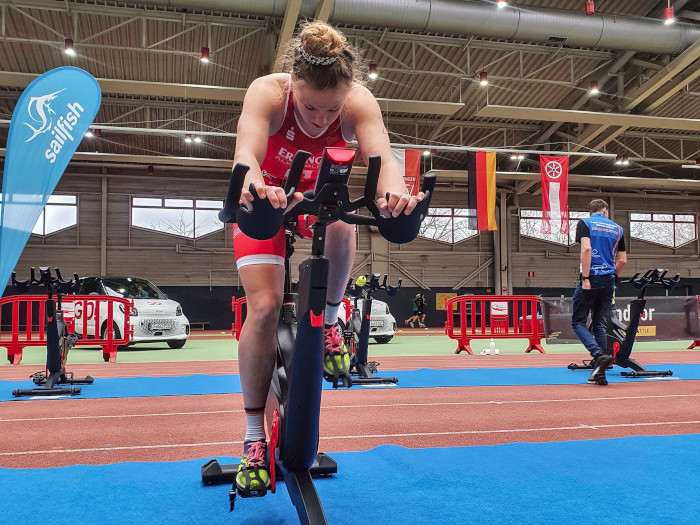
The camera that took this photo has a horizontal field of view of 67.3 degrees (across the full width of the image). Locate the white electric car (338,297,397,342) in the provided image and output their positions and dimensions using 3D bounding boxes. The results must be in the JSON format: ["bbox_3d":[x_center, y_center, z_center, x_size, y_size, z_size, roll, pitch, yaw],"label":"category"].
[{"bbox_3d":[-0.156,1.260,13.396,1.663,1.555,2.695,4,-7,-35],"label":"white electric car"}]

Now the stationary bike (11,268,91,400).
[{"bbox_3d":[-2.599,0.606,4.711,0.560,1.070,1.090,2,-6,-17],"label":"stationary bike"}]

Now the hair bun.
[{"bbox_3d":[-0.082,-0.663,1.560,0.120,0.095,0.105,0,-6,-5],"label":"hair bun"}]

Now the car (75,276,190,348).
[{"bbox_3d":[-4.831,1.084,11.486,2.695,1.555,1.663,-5,-8,41],"label":"car"}]

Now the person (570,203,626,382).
[{"bbox_3d":[2.373,0.273,5.103,0.490,1.760,0.380,1,-6,-11],"label":"person"}]

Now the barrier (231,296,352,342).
[{"bbox_3d":[-0.958,1.070,8.885,2.000,1.000,0.550,1,-6,-10],"label":"barrier"}]

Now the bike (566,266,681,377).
[{"bbox_3d":[3.046,0.698,5.877,0.560,1.070,1.090,1,-6,-15],"label":"bike"}]

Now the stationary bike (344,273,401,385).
[{"bbox_3d":[0.142,0.664,5.406,0.560,1.070,1.090,1,-6,-9],"label":"stationary bike"}]

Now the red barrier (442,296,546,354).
[{"bbox_3d":[2.548,1.077,9.132,2.000,1.000,0.550,1,-6,-10],"label":"red barrier"}]

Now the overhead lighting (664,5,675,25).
[{"bbox_3d":[7.899,-6.095,13.000,0.220,0.360,0.220,0,-6,0],"label":"overhead lighting"}]

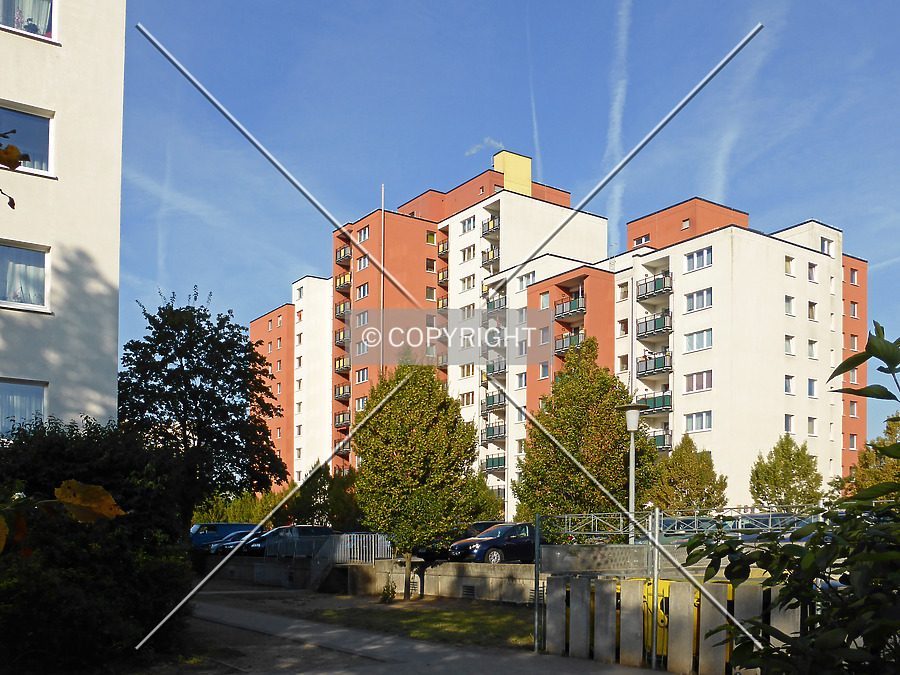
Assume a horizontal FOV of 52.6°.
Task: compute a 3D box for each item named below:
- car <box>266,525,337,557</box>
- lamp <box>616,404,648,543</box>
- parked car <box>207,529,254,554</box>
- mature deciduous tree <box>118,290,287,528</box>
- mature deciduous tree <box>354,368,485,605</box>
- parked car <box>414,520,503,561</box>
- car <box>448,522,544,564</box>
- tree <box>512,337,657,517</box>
[{"bbox_3d":[-8.105,10.230,45.256,4.400,1.580,1.800,8,-15,-32],"label":"car"},{"bbox_3d":[4.512,3.486,22.500,0.800,4.800,0.800,0,-9,0],"label":"lamp"},{"bbox_3d":[-12.083,11.658,51.500,1.780,1.450,4.400,-8,-13,41],"label":"parked car"},{"bbox_3d":[-9.910,3.996,36.000,6.800,11.400,6.800,0,-9,0],"label":"mature deciduous tree"},{"bbox_3d":[-1.178,4.923,32.000,4.600,8.500,4.600,0,-9,0],"label":"mature deciduous tree"},{"bbox_3d":[0.915,7.369,32.473,4.400,1.530,1.800,8,-15,-32],"label":"parked car"},{"bbox_3d":[1.991,6.871,30.155,4.200,1.480,1.790,8,-15,-32],"label":"car"},{"bbox_3d":[3.991,3.857,27.000,4.300,7.600,4.300,0,-9,0],"label":"tree"}]

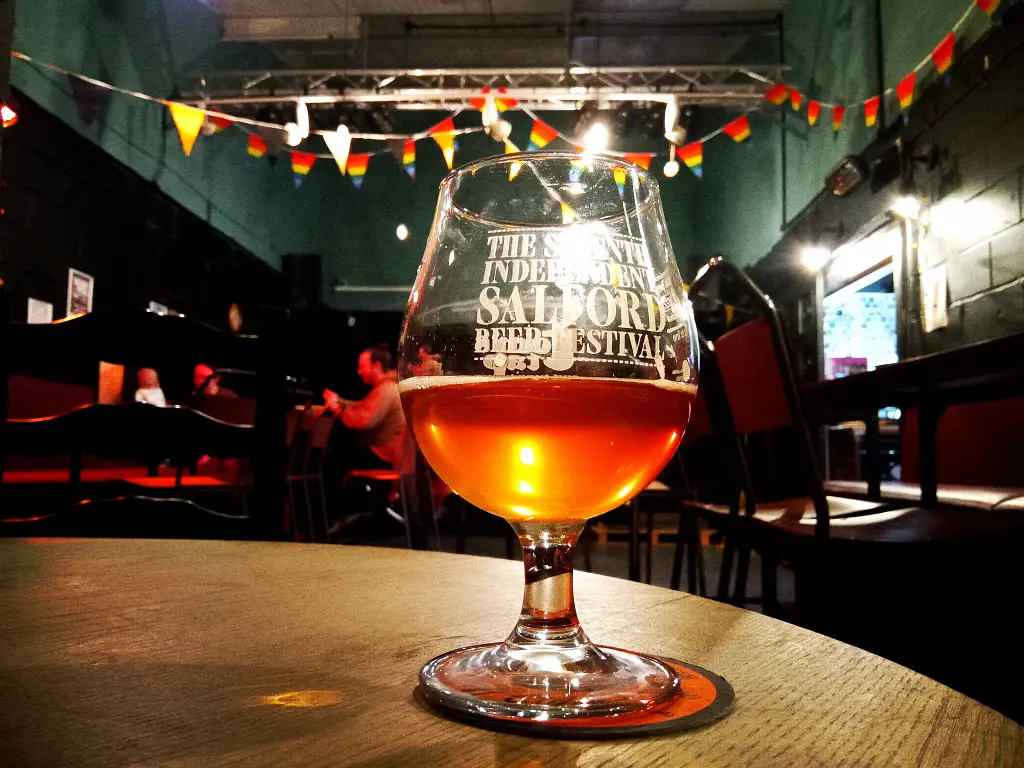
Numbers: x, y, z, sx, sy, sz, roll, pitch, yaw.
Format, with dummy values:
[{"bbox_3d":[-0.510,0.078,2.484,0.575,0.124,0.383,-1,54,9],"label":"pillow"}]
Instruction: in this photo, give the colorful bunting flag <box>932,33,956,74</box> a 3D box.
[{"bbox_3d":[1.882,-1.384,3.594,0.015,0.205,0.180,0,-5,3],"label":"colorful bunting flag"}]

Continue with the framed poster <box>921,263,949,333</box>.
[{"bbox_3d":[1.930,-0.395,3.778,0.020,0.300,0.230,0,-5,3],"label":"framed poster"}]

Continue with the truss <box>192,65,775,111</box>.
[{"bbox_3d":[-0.225,-2.120,5.941,4.370,0.270,0.290,0,-5,2],"label":"truss"}]

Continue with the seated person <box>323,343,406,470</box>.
[{"bbox_3d":[-0.892,0.404,5.081,0.610,1.270,0.500,-1,-5,6],"label":"seated person"}]

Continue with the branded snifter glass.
[{"bbox_3d":[0.011,0.014,0.249,0.089,0.147,0.089,1,-5,-5],"label":"branded snifter glass"}]

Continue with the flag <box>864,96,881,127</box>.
[{"bbox_3d":[1.874,-1.377,4.296,0.015,0.215,0.180,0,-5,3],"label":"flag"}]

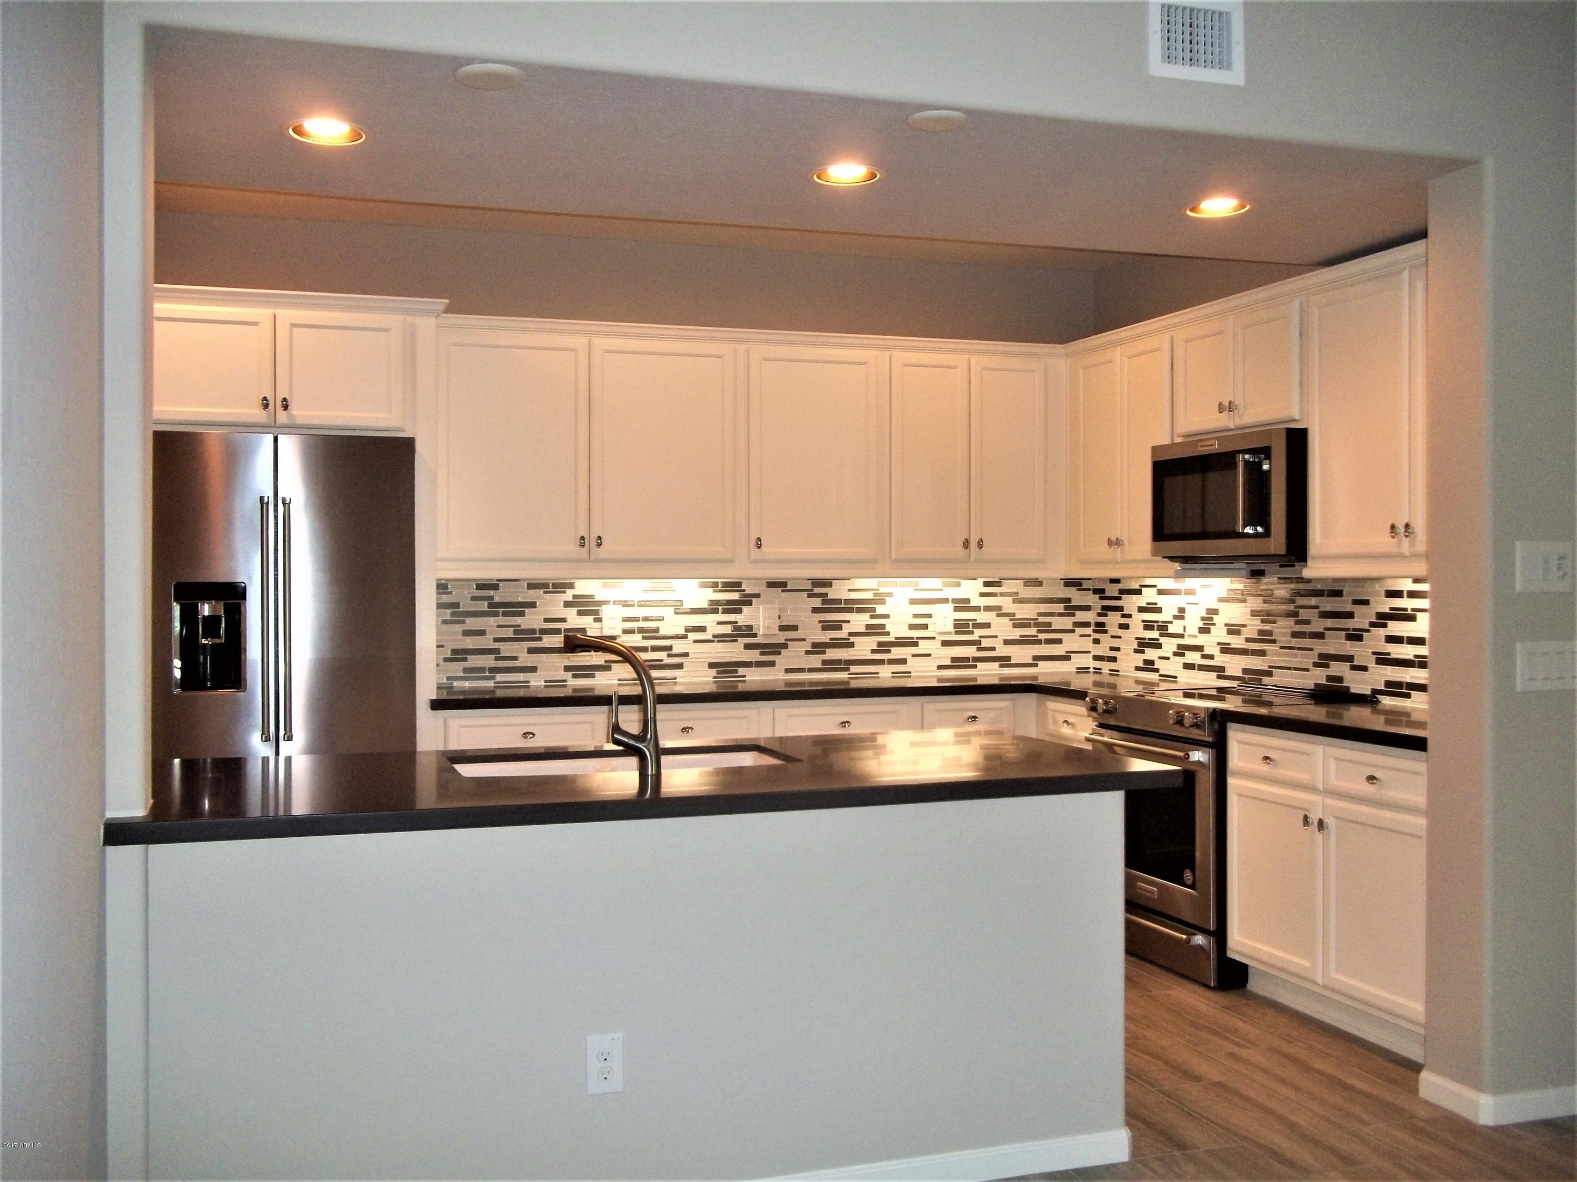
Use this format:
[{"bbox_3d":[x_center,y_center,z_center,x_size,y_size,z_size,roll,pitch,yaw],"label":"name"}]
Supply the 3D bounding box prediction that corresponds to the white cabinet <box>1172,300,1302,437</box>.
[{"bbox_3d":[1.738,-0.773,5.266,0.322,0.424,0.770,0,1,-19],"label":"white cabinet"}]

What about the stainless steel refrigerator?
[{"bbox_3d":[-1.828,0.377,5.222,0.910,1.813,0.701,0,1,-19],"label":"stainless steel refrigerator"}]

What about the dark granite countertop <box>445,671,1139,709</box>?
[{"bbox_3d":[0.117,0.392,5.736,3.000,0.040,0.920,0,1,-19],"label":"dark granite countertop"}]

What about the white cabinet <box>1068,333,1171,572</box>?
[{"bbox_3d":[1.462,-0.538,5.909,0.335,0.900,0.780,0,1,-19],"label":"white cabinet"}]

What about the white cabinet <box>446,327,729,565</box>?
[{"bbox_3d":[-0.798,-0.544,5.724,1.170,0.898,0.335,0,1,-19],"label":"white cabinet"}]

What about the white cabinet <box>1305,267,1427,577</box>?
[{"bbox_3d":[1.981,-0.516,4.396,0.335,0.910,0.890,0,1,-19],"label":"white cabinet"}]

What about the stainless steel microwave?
[{"bbox_3d":[1.679,-0.325,5.178,0.400,0.425,0.768,0,1,-19],"label":"stainless steel microwave"}]

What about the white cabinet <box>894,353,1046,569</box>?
[{"bbox_3d":[0.709,-0.548,6.240,0.735,0.887,0.335,0,1,-19],"label":"white cabinet"}]

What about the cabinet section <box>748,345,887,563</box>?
[{"bbox_3d":[0.074,-0.552,6.120,0.609,0.872,0.337,0,1,-19],"label":"cabinet section"}]

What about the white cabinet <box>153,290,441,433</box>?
[{"bbox_3d":[-1.857,-0.789,5.289,1.077,0.468,0.595,0,1,-19],"label":"white cabinet"}]

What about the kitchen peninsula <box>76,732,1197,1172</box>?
[{"bbox_3d":[-0.311,0.852,3.386,2.214,0.892,0.941,0,1,-19],"label":"kitchen peninsula"}]

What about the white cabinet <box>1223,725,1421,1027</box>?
[{"bbox_3d":[1.880,0.831,4.415,0.619,0.792,0.942,0,1,-19],"label":"white cabinet"}]

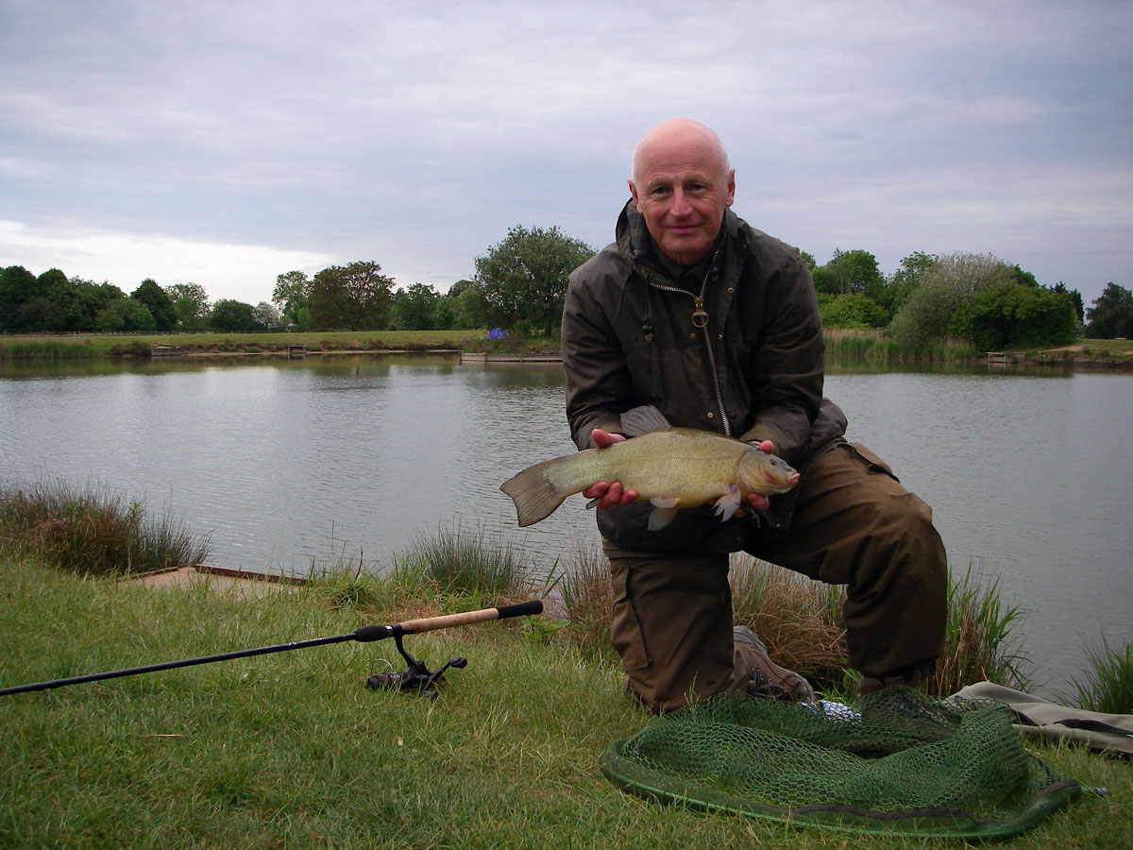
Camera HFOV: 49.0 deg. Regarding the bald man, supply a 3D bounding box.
[{"bbox_3d":[0.355,0.000,2.360,0.730,1.130,0.840,0,4,3],"label":"bald man"}]

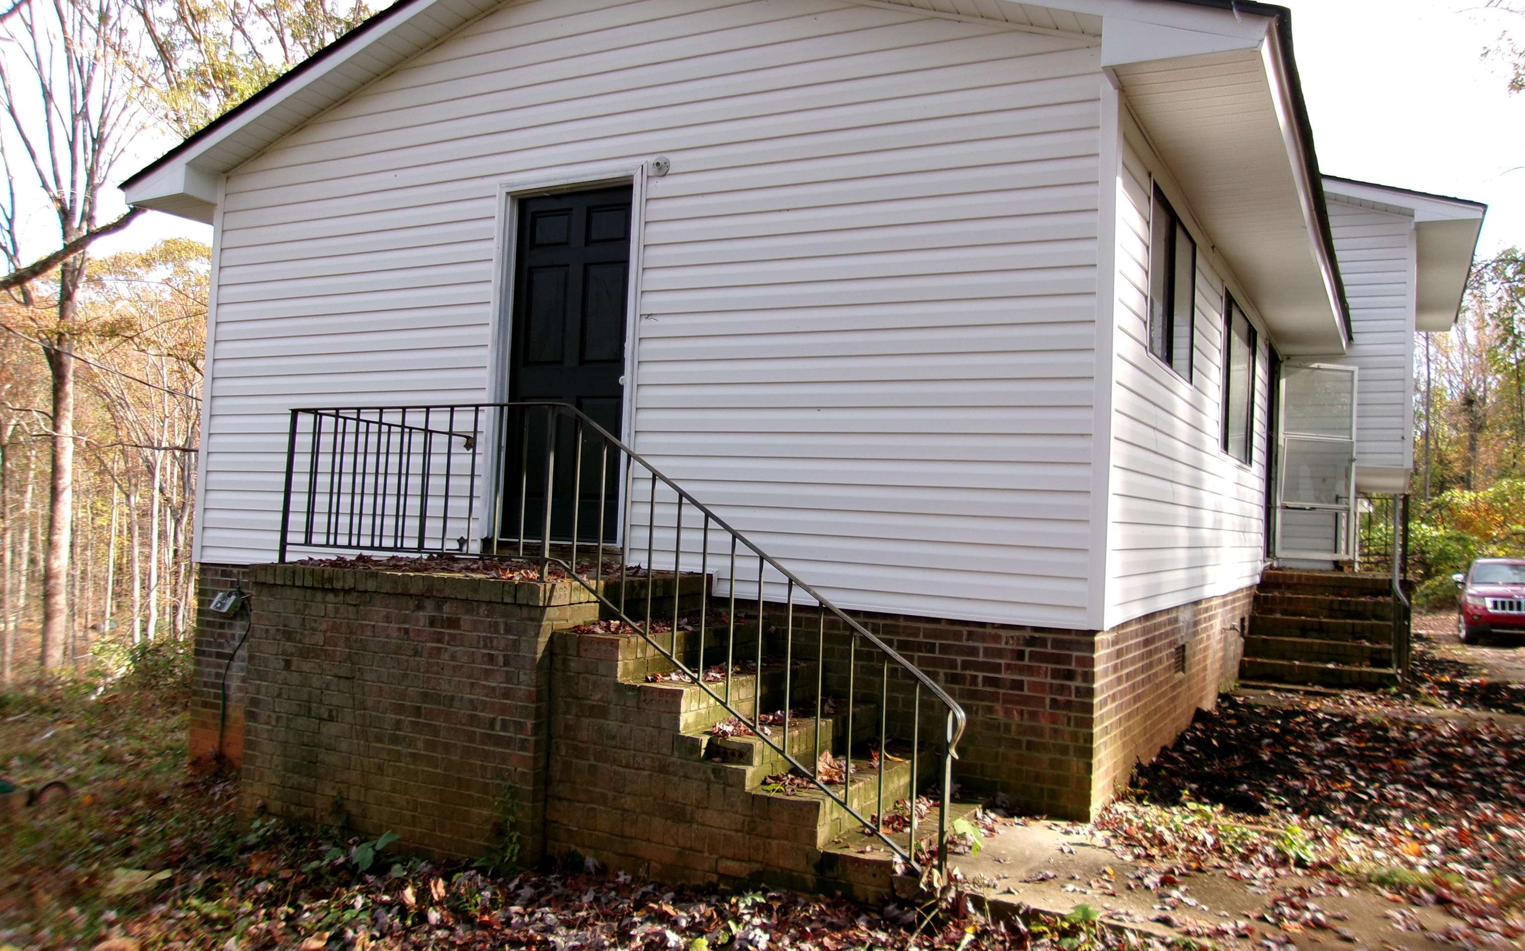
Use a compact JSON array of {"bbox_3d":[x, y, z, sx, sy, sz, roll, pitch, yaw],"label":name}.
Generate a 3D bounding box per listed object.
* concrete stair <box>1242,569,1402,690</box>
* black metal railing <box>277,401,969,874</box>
[{"bbox_3d":[4.845,1.311,10.251,1.190,0.905,1.450,1,-2,28],"label":"concrete stair"},{"bbox_3d":[-0.522,0.555,5.536,3.500,1.680,1.345,1,-2,28],"label":"black metal railing"}]

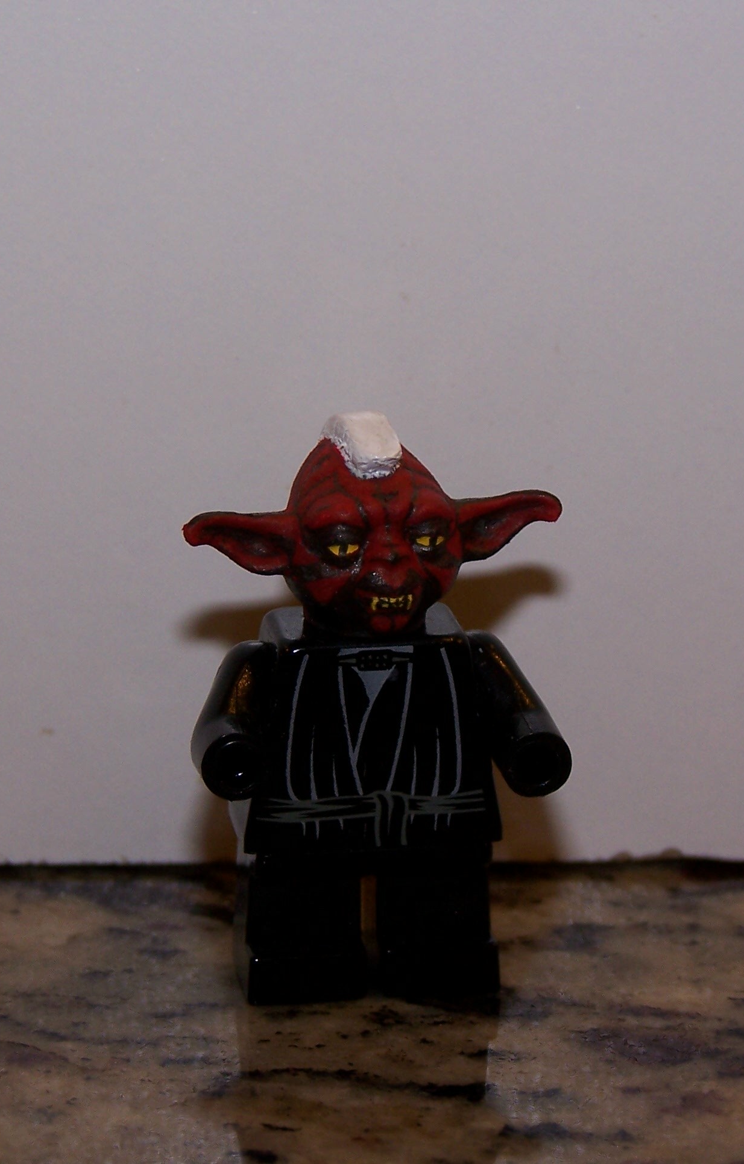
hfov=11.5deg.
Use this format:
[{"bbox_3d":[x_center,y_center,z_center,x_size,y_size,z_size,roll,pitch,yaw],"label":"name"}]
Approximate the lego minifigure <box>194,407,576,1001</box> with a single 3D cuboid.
[{"bbox_3d":[0.000,0.007,0.224,0.024,0.036,0.013,-2,16,-9],"label":"lego minifigure"}]

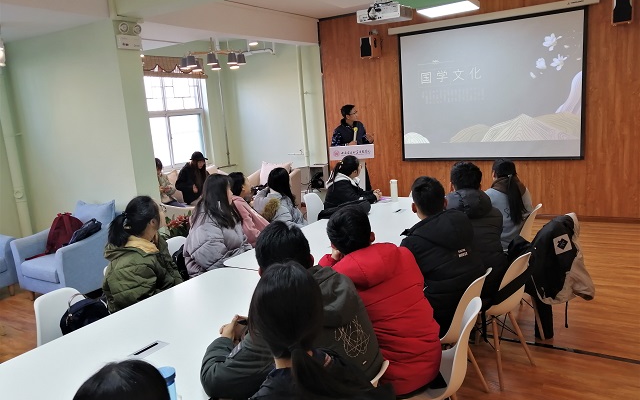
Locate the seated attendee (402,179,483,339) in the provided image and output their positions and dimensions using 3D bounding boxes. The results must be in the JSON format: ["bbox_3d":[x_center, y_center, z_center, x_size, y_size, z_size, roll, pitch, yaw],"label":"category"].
[{"bbox_3d":[0.614,0.501,2.980,0.520,1.290,0.760,-9,12,-25],"label":"seated attendee"}]

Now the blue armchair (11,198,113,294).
[{"bbox_3d":[-2.460,0.588,5.060,0.870,0.800,0.780,3,13,33],"label":"blue armchair"}]

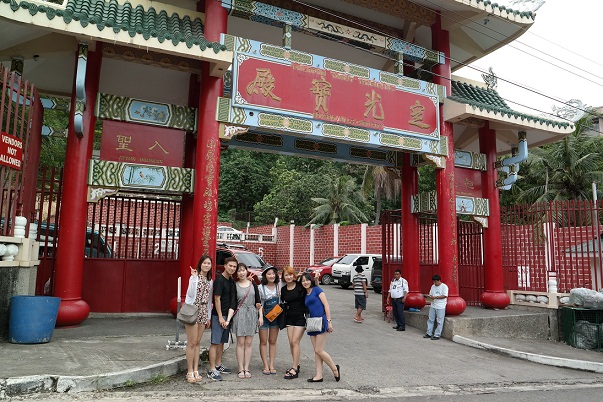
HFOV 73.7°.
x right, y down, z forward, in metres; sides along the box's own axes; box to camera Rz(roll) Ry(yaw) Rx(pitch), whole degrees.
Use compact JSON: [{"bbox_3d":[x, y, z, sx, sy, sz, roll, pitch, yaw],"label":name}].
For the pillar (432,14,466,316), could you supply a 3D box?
[{"bbox_3d":[4.151,-1.340,11.681,0.860,9.000,0.860,4,-9,-22],"label":"pillar"}]

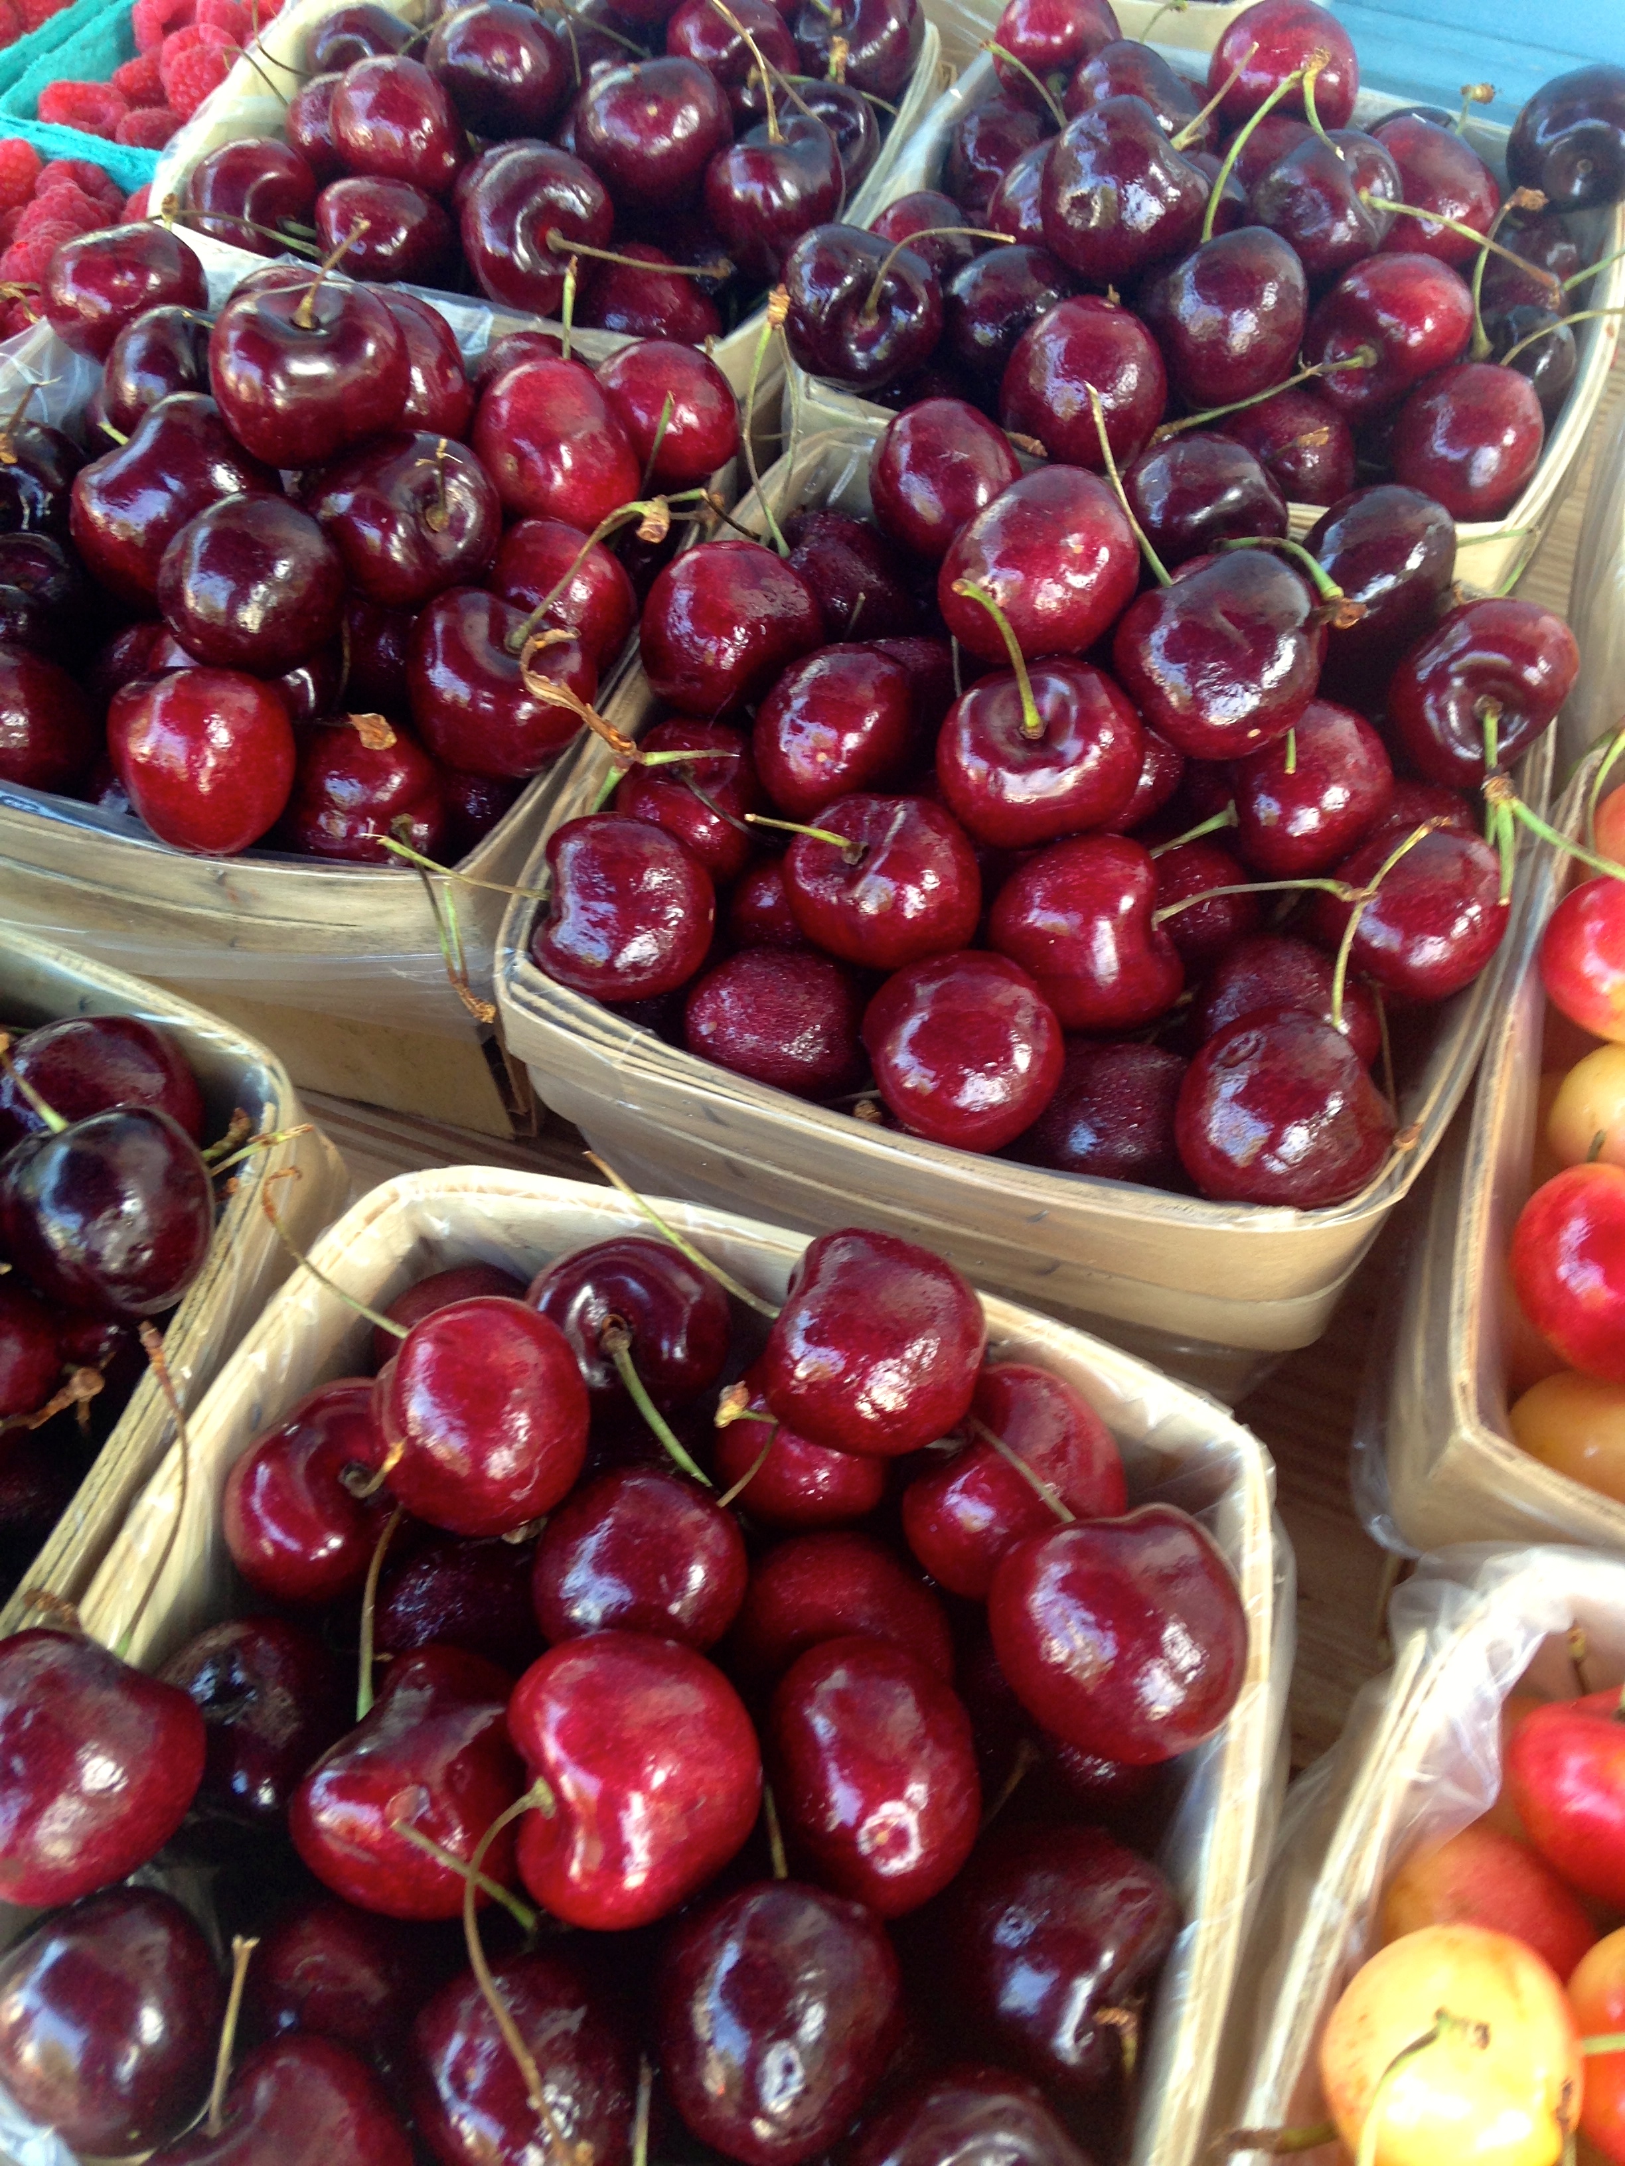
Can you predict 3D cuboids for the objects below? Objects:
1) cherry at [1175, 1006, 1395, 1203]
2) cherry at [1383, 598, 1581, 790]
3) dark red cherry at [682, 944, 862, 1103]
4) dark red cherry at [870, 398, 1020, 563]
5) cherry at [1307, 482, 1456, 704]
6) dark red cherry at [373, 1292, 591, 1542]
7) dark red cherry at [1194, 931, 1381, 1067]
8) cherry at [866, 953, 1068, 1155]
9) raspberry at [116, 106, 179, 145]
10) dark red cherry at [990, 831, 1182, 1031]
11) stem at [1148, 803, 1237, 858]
[{"bbox_3d":[0.058,0.003,0.254,0.027,0.025,0.025,-4,57,0],"label":"cherry"},{"bbox_3d":[0.091,-0.053,0.282,0.024,0.028,0.024,53,25,-6],"label":"cherry"},{"bbox_3d":[-0.005,-0.008,0.280,0.025,0.022,0.024,0,53,0],"label":"dark red cherry"},{"bbox_3d":[0.021,-0.093,0.322,0.025,0.025,0.025,-2,57,3],"label":"dark red cherry"},{"bbox_3d":[0.086,-0.076,0.313,0.025,0.026,0.026,0,53,0],"label":"cherry"},{"bbox_3d":[-0.038,0.038,0.238,0.025,0.026,0.025,-4,57,0],"label":"dark red cherry"},{"bbox_3d":[0.063,-0.008,0.276,0.026,0.024,0.025,-4,57,0],"label":"dark red cherry"},{"bbox_3d":[0.019,-0.004,0.267,0.026,0.025,0.025,-4,57,0],"label":"cherry"},{"bbox_3d":[-0.148,-0.212,0.460,0.018,0.018,0.018,0,53,0],"label":"raspberry"},{"bbox_3d":[0.036,-0.020,0.272,0.024,0.025,0.026,-13,84,3],"label":"dark red cherry"},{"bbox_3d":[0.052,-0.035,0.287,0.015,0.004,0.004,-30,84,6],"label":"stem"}]

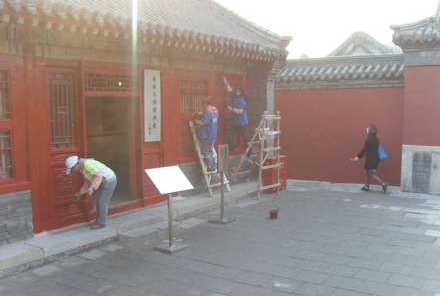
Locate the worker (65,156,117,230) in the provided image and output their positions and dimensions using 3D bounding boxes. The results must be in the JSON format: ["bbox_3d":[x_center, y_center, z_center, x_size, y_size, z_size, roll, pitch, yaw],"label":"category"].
[{"bbox_3d":[-1.996,0.685,7.671,0.750,1.140,0.500,-3,5,-26],"label":"worker"}]

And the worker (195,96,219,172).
[{"bbox_3d":[-0.243,-0.309,10.266,0.500,1.600,0.480,3,6,34],"label":"worker"}]

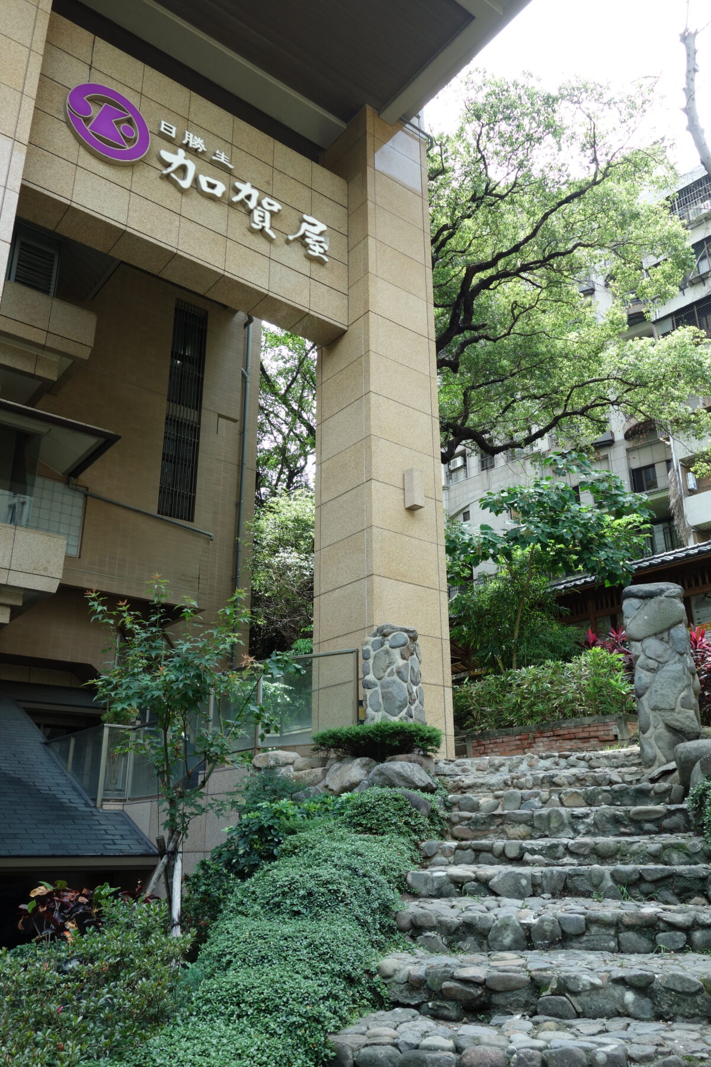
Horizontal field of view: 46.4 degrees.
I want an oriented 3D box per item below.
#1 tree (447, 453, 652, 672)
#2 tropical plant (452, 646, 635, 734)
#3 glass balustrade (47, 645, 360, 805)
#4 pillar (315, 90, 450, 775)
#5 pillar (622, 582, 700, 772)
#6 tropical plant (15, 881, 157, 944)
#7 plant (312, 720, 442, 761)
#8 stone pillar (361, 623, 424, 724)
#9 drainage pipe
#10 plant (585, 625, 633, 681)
[{"bbox_3d":[2.870,0.739,13.324,3.050,4.000,2.600,0,-20,0],"label":"tree"},{"bbox_3d":[2.507,2.258,11.350,0.850,0.980,2.900,14,-24,-36],"label":"tropical plant"},{"bbox_3d":[-2.288,2.567,10.285,5.500,1.500,0.550,-15,-25,36],"label":"glass balustrade"},{"bbox_3d":[0.283,-1.571,10.936,1.148,8.919,1.155,14,-24,-36],"label":"pillar"},{"bbox_3d":[2.740,1.271,7.509,0.540,1.660,0.540,-6,-20,16],"label":"pillar"},{"bbox_3d":[-2.324,3.381,7.235,1.150,0.680,0.800,0,-20,0],"label":"tropical plant"},{"bbox_3d":[0.184,1.867,7.498,1.200,0.380,0.750,0,-20,0],"label":"plant"},{"bbox_3d":[0.379,1.586,8.458,0.600,1.280,0.580,-3,-20,6],"label":"stone pillar"},{"bbox_3d":[-2.363,-1.103,17.485,0.110,8.266,0.110,14,-24,-36],"label":"drainage pipe"},{"bbox_3d":[3.383,1.781,11.254,0.800,1.000,0.750,0,-20,0],"label":"plant"}]

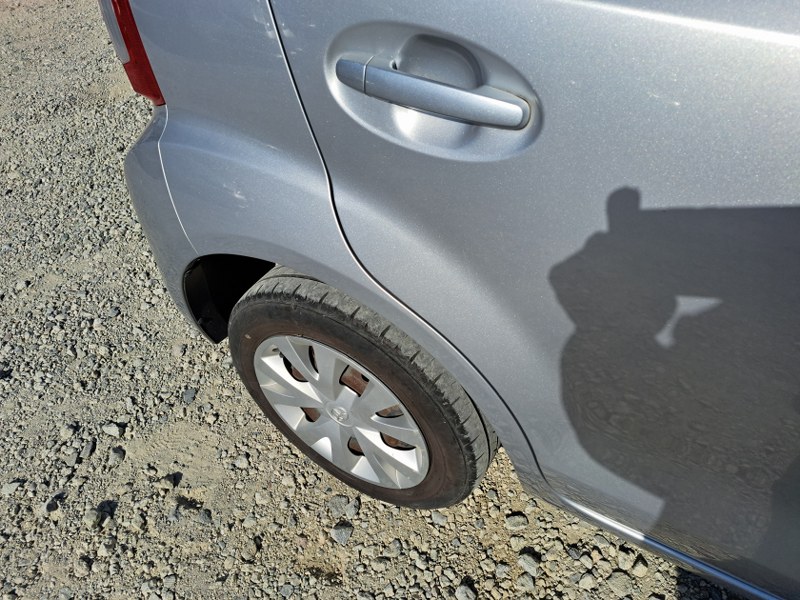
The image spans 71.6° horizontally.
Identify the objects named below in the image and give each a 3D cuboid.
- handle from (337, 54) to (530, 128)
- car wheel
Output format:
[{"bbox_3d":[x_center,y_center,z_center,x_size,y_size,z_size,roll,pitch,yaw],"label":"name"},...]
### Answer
[{"bbox_3d":[0.029,-0.209,0.551,0.210,0.031,0.038,23,49,21],"label":"handle"},{"bbox_3d":[-0.077,0.175,1.113,0.580,0.575,0.170,20,48,24],"label":"car wheel"}]

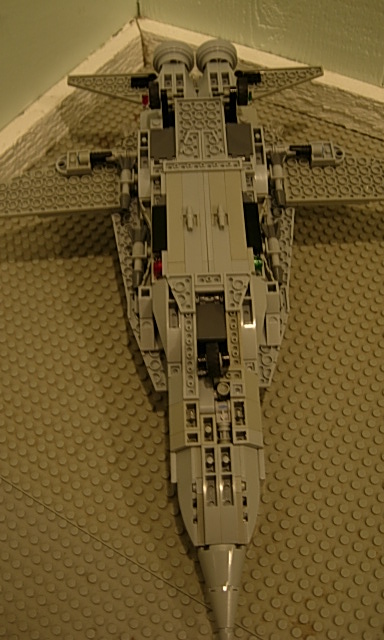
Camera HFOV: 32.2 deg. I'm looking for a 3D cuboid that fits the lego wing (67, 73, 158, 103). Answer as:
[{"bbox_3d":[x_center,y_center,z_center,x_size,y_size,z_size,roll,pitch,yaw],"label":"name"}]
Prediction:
[{"bbox_3d":[-0.061,-0.172,0.500,0.065,0.008,0.032,-4,65,-1],"label":"lego wing"}]

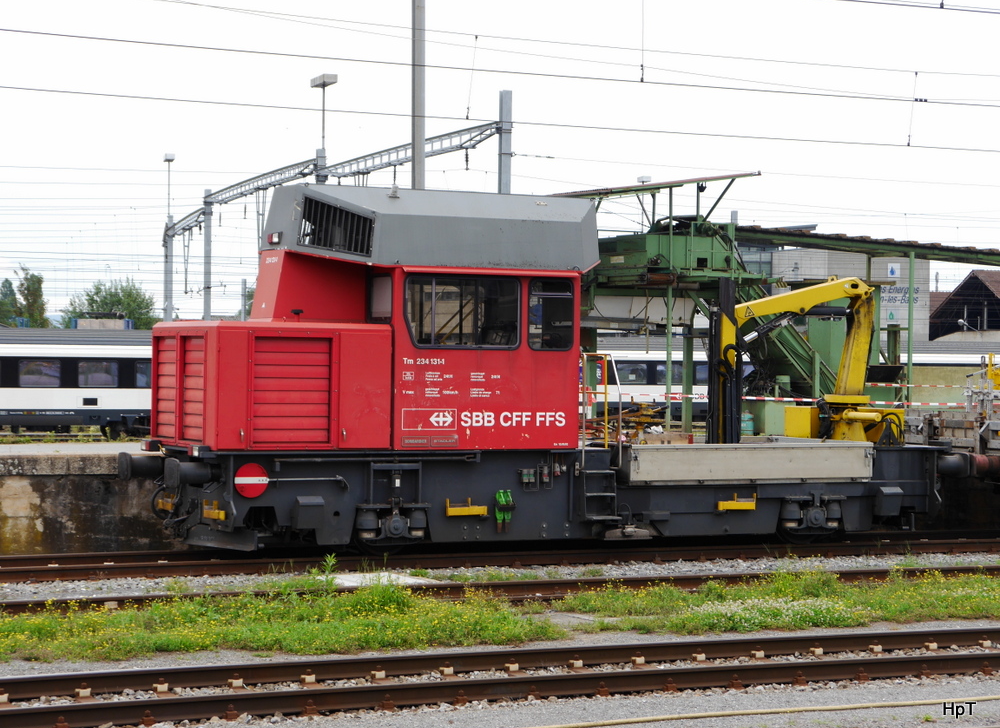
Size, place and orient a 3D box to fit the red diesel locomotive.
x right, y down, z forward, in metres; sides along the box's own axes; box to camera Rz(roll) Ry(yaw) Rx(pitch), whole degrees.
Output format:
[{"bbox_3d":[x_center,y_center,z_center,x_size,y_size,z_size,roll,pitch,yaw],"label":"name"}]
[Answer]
[{"bbox_3d":[0.912,0.117,31.457,11.480,4.420,2.600,1,0,-27],"label":"red diesel locomotive"}]

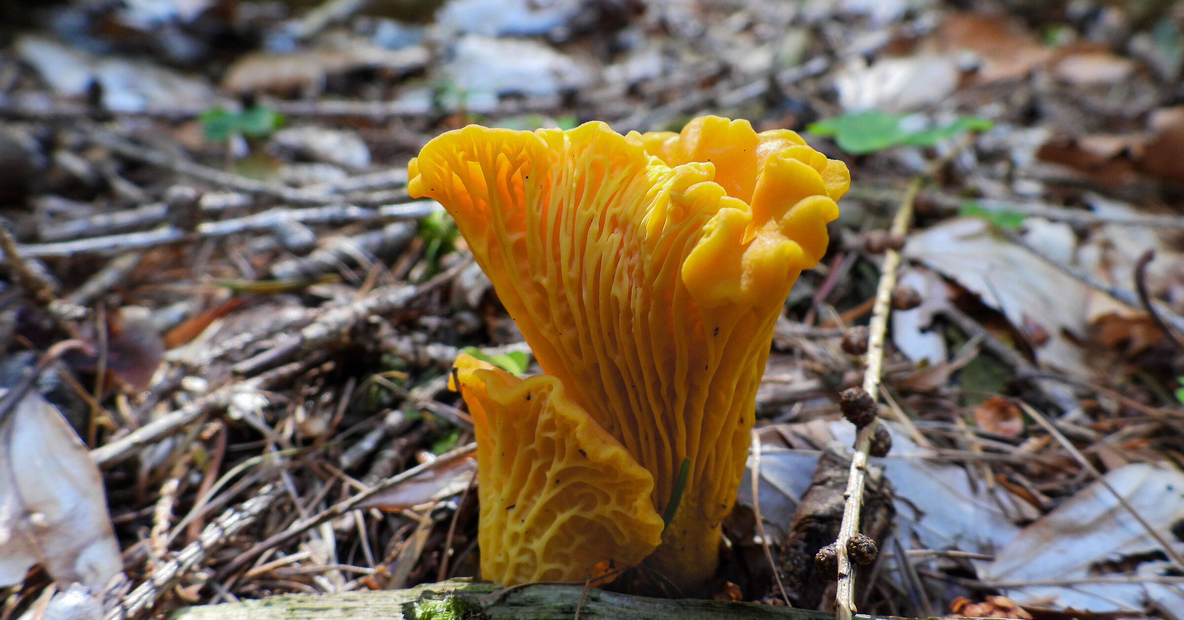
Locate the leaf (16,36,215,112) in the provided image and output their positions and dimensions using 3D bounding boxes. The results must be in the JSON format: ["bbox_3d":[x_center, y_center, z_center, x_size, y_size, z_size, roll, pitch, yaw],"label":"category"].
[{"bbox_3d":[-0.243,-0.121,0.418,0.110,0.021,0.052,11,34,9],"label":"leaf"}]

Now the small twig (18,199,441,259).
[{"bbox_3d":[-0.125,-0.029,0.289,0.141,0.007,0.011,-7,34,-9],"label":"small twig"}]

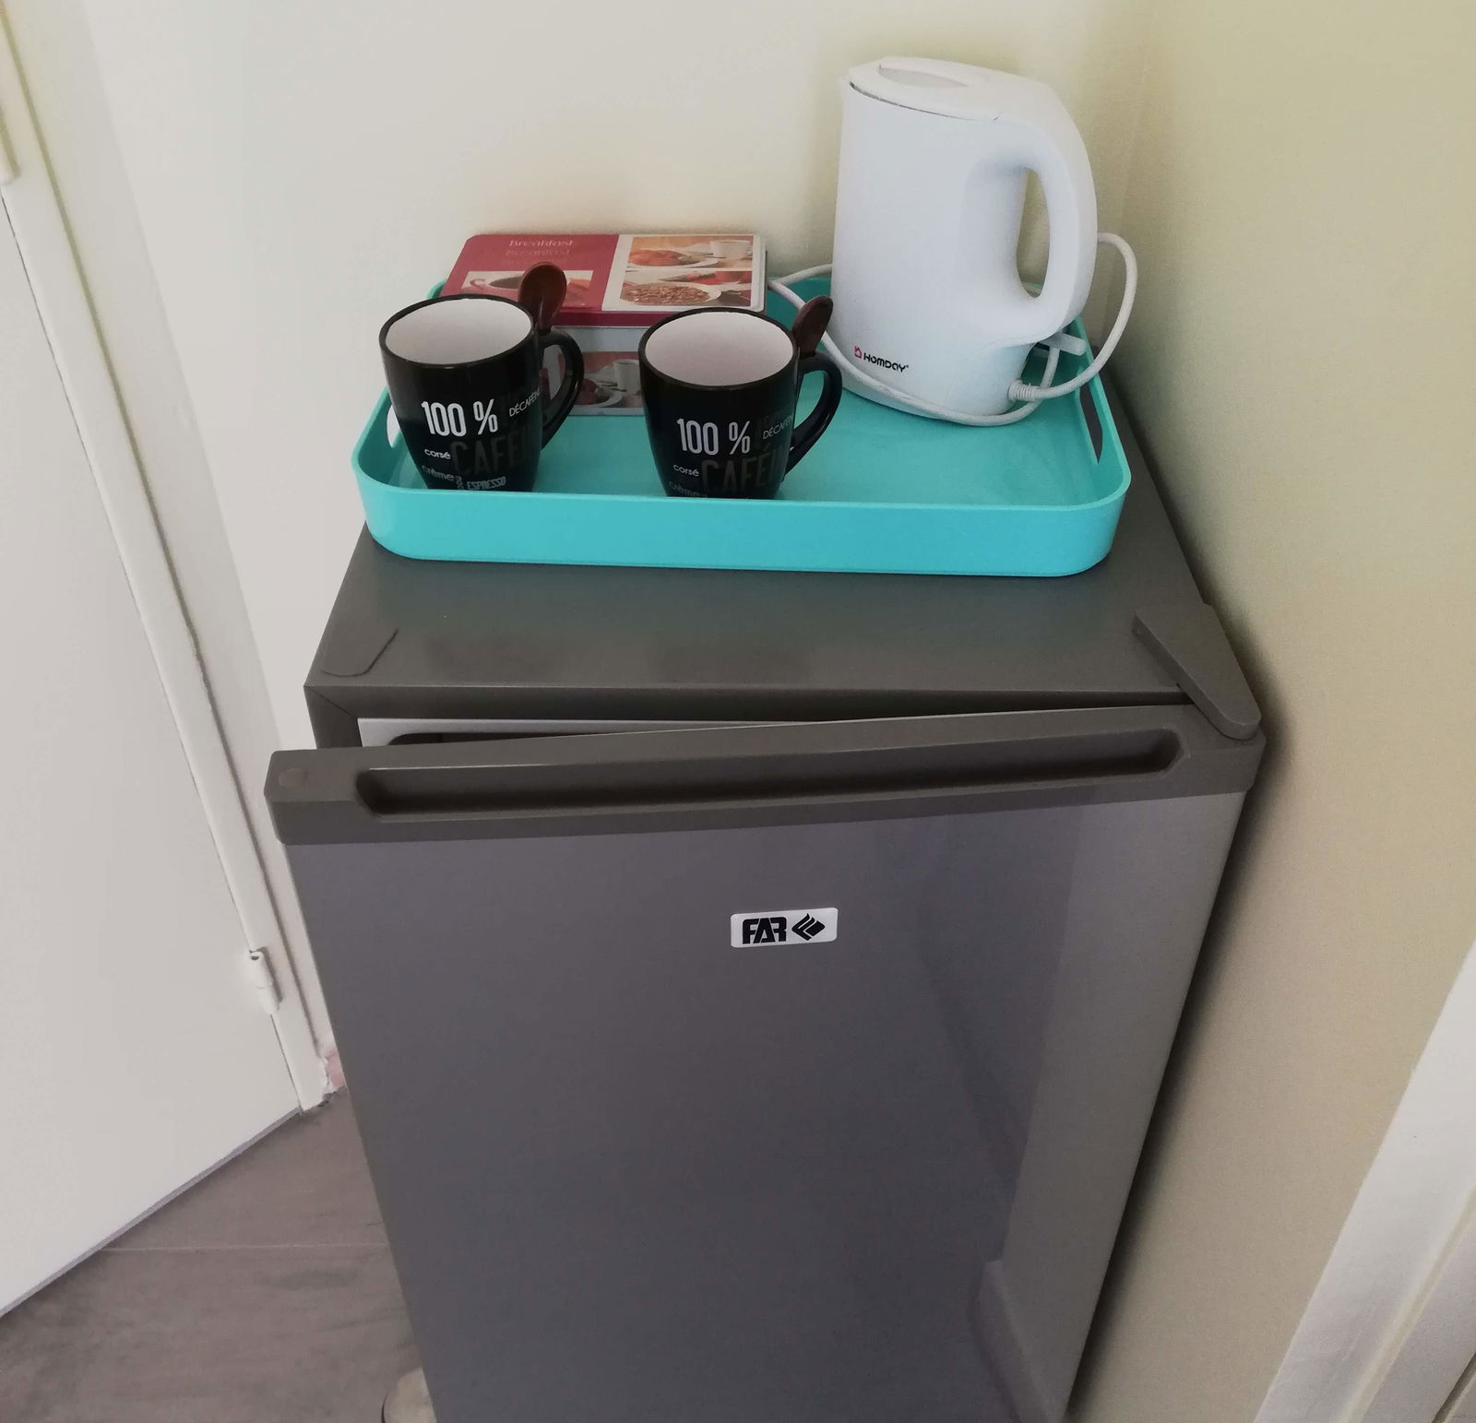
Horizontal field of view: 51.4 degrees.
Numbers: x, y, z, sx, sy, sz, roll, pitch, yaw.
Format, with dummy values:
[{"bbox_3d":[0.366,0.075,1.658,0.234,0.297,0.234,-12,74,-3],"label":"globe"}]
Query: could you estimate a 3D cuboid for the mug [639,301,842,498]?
[{"bbox_3d":[0.002,-0.171,0.876,0.117,0.130,0.089,-7,40,-9],"label":"mug"}]

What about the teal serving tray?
[{"bbox_3d":[0.004,-0.194,0.978,0.447,0.044,0.303,2,39,2],"label":"teal serving tray"}]

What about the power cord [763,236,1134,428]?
[{"bbox_3d":[0.140,-0.266,1.016,0.240,0.103,0.142,0,39,0],"label":"power cord"}]

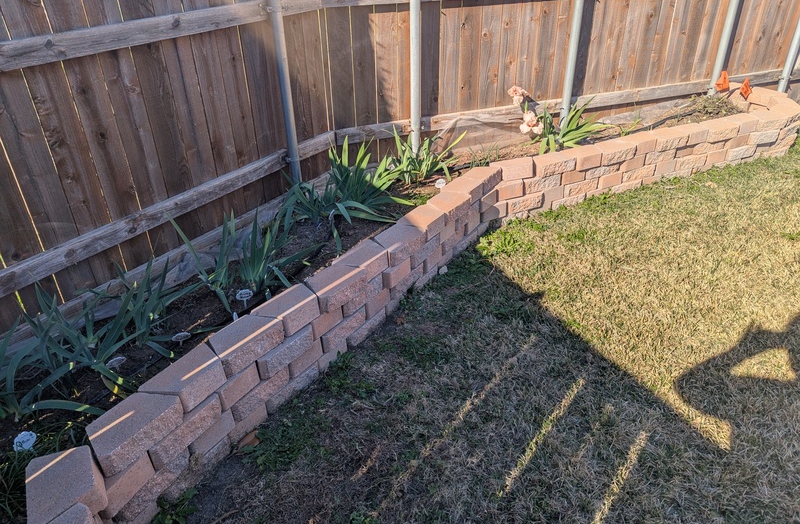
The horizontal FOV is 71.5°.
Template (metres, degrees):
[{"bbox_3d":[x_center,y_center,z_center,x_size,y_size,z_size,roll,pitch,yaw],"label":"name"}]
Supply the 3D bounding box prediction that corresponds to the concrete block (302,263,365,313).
[{"bbox_3d":[-0.317,0.117,2.616,0.165,0.097,0.298,22,38,34],"label":"concrete block"}]

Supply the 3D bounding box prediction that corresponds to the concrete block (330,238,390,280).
[{"bbox_3d":[-0.177,0.013,2.781,0.165,0.097,0.298,19,37,31],"label":"concrete block"}]

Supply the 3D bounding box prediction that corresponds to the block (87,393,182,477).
[{"bbox_3d":[-0.917,0.568,1.895,0.165,0.097,0.298,16,35,27],"label":"block"}]

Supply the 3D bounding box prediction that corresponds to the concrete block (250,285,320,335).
[{"bbox_3d":[-0.481,0.221,2.452,0.165,0.097,0.298,20,37,32],"label":"concrete block"}]

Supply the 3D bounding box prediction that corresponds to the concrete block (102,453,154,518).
[{"bbox_3d":[-0.958,0.706,1.852,0.163,0.097,0.285,13,34,24],"label":"concrete block"}]

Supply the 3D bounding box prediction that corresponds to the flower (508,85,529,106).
[{"bbox_3d":[0.860,-1.208,4.030,0.130,0.130,0.120,8,32,17],"label":"flower"}]

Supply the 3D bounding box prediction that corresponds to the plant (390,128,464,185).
[{"bbox_3d":[0.183,-0.703,3.700,0.460,0.300,0.340,-1,30,0],"label":"plant"}]

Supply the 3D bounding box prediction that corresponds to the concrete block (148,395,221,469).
[{"bbox_3d":[-0.775,0.567,1.937,0.150,0.096,0.288,15,34,27],"label":"concrete block"}]

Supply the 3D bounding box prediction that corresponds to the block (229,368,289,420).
[{"bbox_3d":[-0.592,0.507,2.225,0.150,0.096,0.288,22,38,35],"label":"block"}]

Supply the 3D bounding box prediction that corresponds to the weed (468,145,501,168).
[{"bbox_3d":[0.552,-0.692,3.604,0.180,0.130,0.120,-2,30,0],"label":"weed"}]

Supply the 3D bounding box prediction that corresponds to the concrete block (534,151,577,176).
[{"bbox_3d":[1.037,-0.664,3.811,0.298,0.097,0.165,-12,32,-17],"label":"concrete block"}]

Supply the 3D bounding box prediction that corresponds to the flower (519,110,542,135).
[{"bbox_3d":[0.952,-1.017,4.050,0.165,0.155,0.150,-1,30,0],"label":"flower"}]

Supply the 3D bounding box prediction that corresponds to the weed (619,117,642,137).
[{"bbox_3d":[1.777,-1.037,4.280,0.150,0.120,0.120,-1,30,0],"label":"weed"}]

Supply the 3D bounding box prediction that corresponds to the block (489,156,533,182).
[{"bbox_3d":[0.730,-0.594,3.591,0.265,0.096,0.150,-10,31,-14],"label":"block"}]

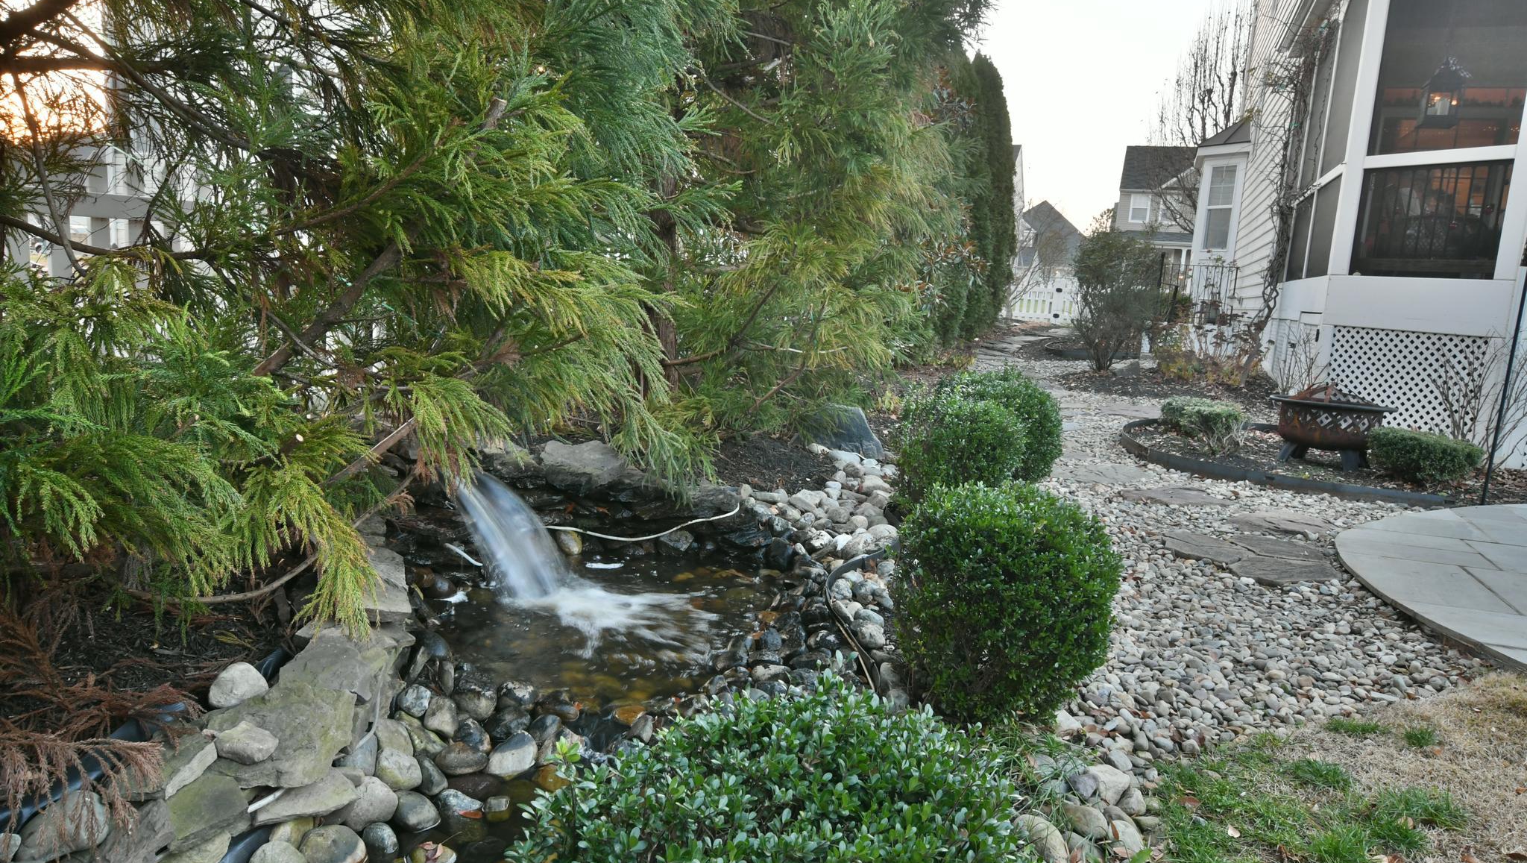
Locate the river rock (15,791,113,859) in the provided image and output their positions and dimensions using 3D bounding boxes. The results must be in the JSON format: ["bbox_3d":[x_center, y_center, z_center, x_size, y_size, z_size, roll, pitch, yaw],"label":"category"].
[{"bbox_3d":[-1.396,0.787,2.032,0.160,0.105,0.123,-2,11,-35],"label":"river rock"}]

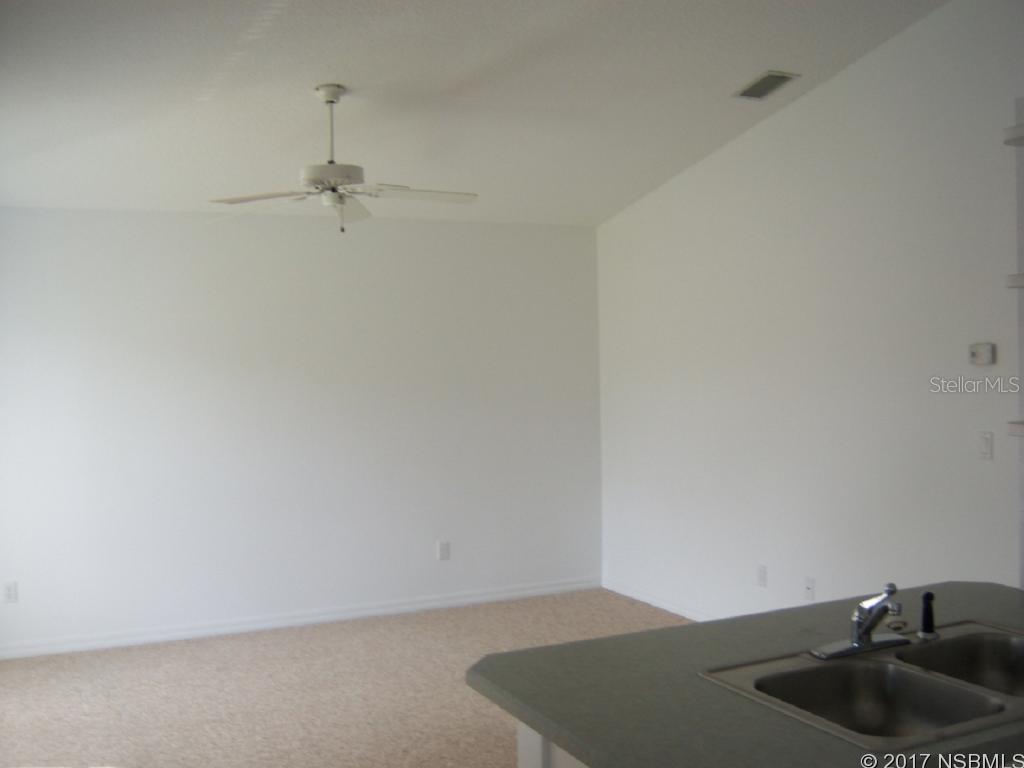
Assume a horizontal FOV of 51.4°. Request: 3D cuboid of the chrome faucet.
[{"bbox_3d":[0.830,0.524,2.385,0.262,0.168,0.220,-2,1,-19],"label":"chrome faucet"}]

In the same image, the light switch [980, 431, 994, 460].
[{"bbox_3d":[1.908,0.248,4.287,0.010,0.116,0.071,-2,1,-24],"label":"light switch"}]

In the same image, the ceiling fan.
[{"bbox_3d":[-0.795,-0.999,4.730,1.270,0.650,1.270,-2,1,-24],"label":"ceiling fan"}]

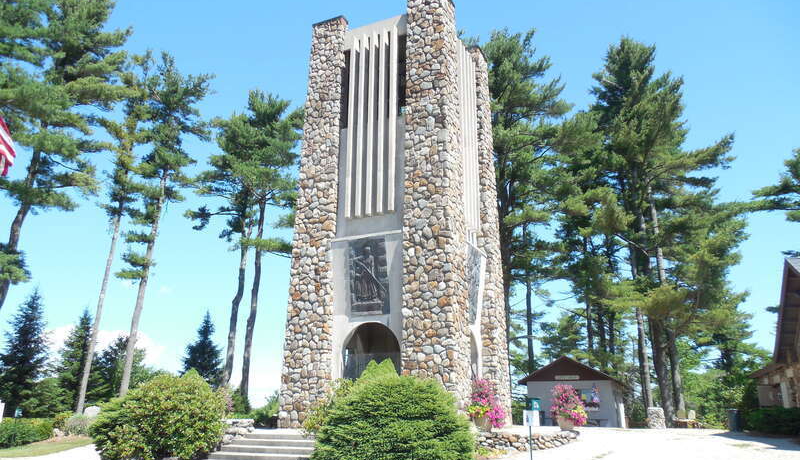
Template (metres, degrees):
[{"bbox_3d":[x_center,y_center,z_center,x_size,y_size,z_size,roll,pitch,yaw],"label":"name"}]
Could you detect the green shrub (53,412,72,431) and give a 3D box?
[{"bbox_3d":[-16.621,9.453,28.455,0.980,0.890,0.980,10,-20,-28],"label":"green shrub"}]

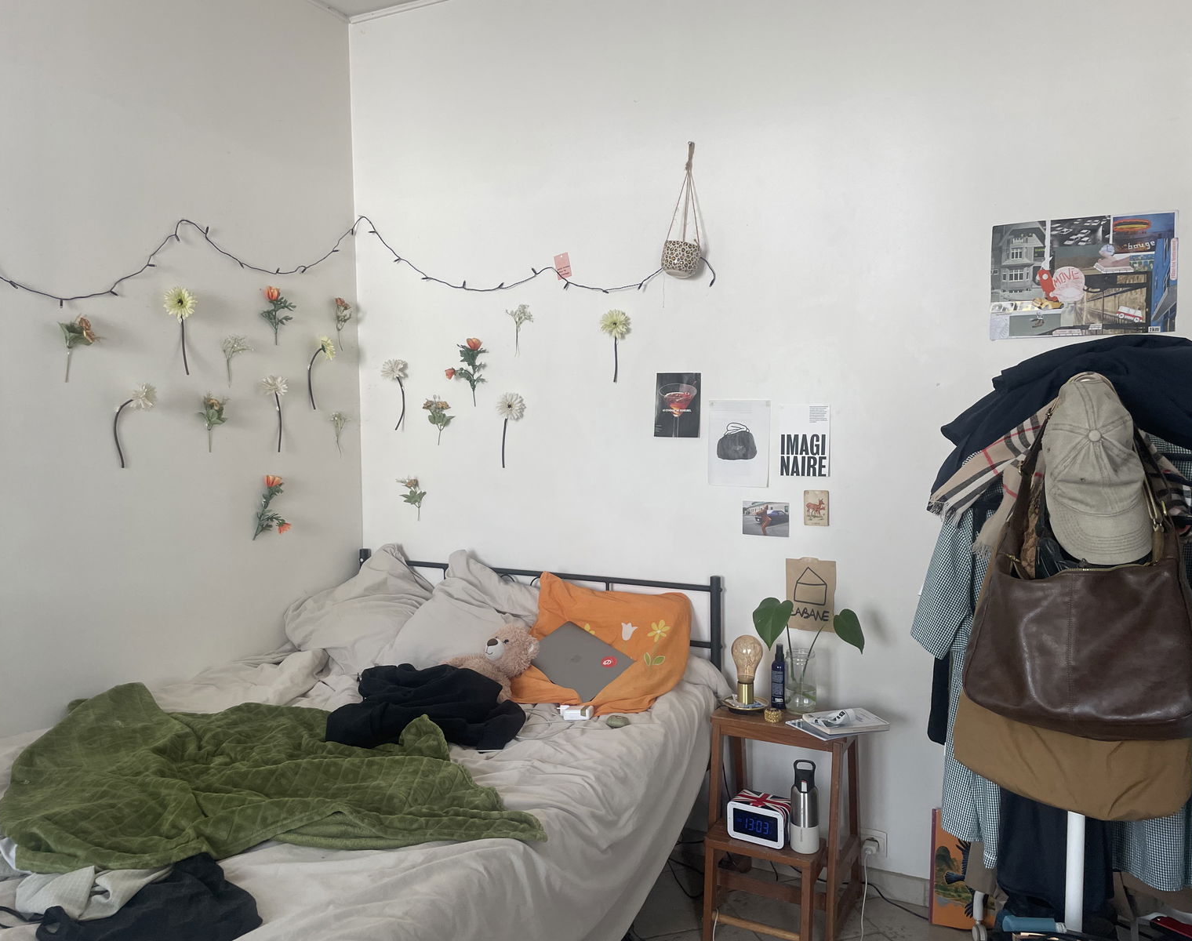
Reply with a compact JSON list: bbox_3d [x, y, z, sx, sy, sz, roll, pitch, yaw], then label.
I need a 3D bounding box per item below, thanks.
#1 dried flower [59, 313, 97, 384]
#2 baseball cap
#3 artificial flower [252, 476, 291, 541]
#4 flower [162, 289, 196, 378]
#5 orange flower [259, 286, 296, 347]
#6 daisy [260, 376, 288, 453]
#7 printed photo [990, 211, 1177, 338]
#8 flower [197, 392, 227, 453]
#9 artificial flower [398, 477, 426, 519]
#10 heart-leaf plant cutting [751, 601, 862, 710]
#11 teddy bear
[{"bbox_3d":[-1.380,-0.323,2.511,0.090,0.182,0.090,1,4,27],"label":"dried flower"},{"bbox_3d":[0.771,-0.002,1.450,0.152,0.285,0.120,-3,-2,27],"label":"baseball cap"},{"bbox_3d":[-1.066,0.121,3.095,0.065,0.210,0.140,1,4,27],"label":"artificial flower"},{"bbox_3d":[-1.249,-0.416,2.829,0.065,0.265,0.085,1,4,28],"label":"flower"},{"bbox_3d":[-1.071,-0.517,3.169,0.060,0.190,0.110,1,4,28],"label":"orange flower"},{"bbox_3d":[-1.081,-0.187,3.161,0.060,0.260,0.080,1,4,28],"label":"daisy"},{"bbox_3d":[1.245,-0.494,2.420,0.424,0.301,0.008,2,4,28],"label":"printed photo"},{"bbox_3d":[-1.168,-0.145,2.869,0.070,0.182,0.100,1,4,27],"label":"flower"},{"bbox_3d":[-0.675,0.100,3.454,0.100,0.160,0.045,1,4,28],"label":"artificial flower"},{"bbox_3d":[0.589,0.507,2.614,0.300,0.300,0.170,1,4,27],"label":"heart-leaf plant cutting"},{"bbox_3d":[-0.322,0.590,2.800,0.210,0.180,0.340,9,48,42],"label":"teddy bear"}]

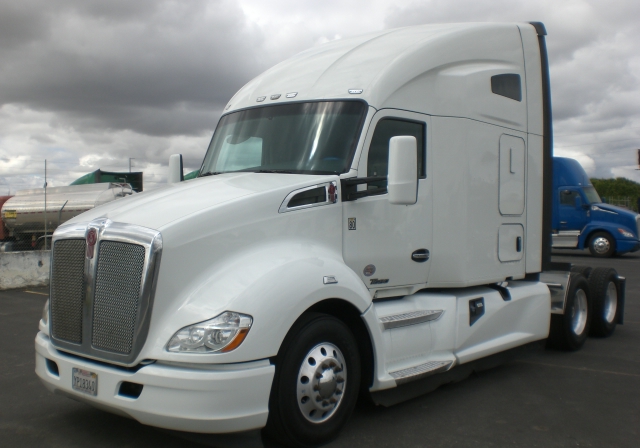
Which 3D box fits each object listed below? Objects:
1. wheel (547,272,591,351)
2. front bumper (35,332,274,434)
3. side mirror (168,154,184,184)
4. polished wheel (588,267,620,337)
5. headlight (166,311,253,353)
[{"bbox_3d":[3.354,1.169,9.405,0.280,1.020,1.020,1,1,39],"label":"wheel"},{"bbox_3d":[-1.433,1.148,5.214,2.340,0.470,0.740,1,1,39],"label":"front bumper"},{"bbox_3d":[-1.501,-0.469,7.284,0.110,0.530,0.230,0,1,-36],"label":"side mirror"},{"bbox_3d":[4.198,1.165,10.448,0.280,1.020,1.020,1,1,39],"label":"polished wheel"},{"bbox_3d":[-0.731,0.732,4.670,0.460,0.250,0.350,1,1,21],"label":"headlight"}]

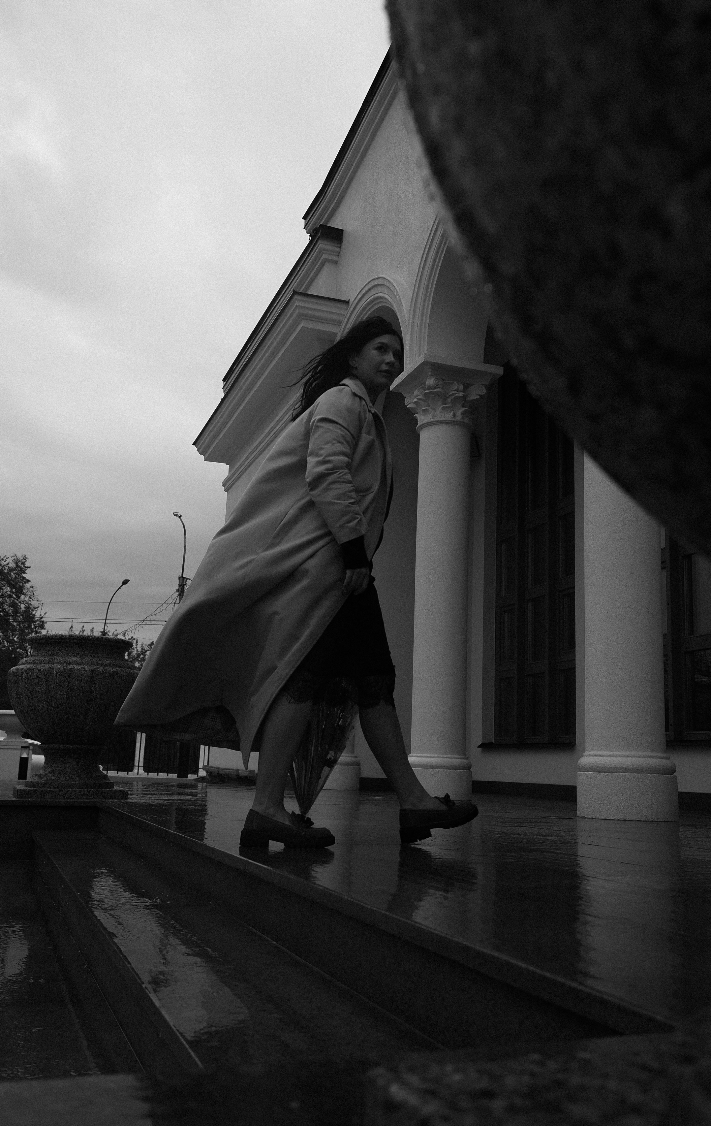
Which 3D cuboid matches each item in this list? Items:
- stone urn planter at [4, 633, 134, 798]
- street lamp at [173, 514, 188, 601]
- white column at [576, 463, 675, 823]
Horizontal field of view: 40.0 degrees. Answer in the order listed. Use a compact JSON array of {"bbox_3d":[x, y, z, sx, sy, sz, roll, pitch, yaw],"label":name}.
[{"bbox_3d":[-1.672,0.925,5.816,0.835,0.922,0.835,7,-13,-20],"label":"stone urn planter"},{"bbox_3d":[-5.802,2.607,32.426,0.500,8.870,1.300,-6,-15,35],"label":"street lamp"},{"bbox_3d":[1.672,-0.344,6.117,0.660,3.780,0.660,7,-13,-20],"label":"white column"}]

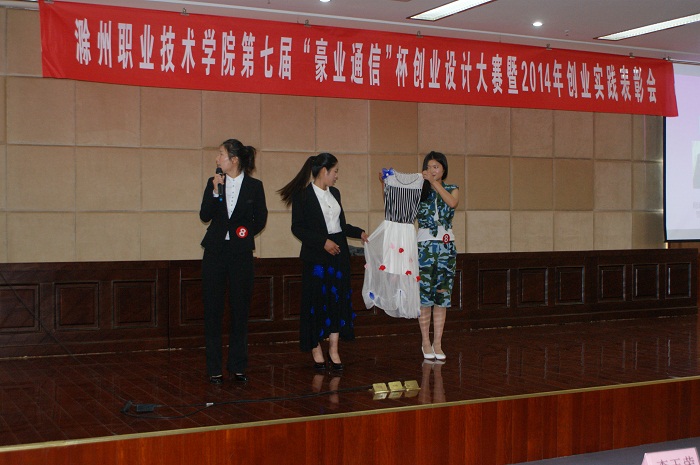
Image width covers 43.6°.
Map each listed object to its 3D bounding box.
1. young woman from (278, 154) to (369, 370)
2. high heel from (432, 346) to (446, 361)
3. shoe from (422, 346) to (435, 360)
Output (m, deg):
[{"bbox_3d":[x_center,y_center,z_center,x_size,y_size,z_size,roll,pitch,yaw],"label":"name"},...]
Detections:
[{"bbox_3d":[-0.207,0.216,6.661,0.550,1.625,0.460,-1,1,-37],"label":"young woman"},{"bbox_3d":[0.727,0.974,7.106,0.080,0.090,0.225,0,1,-15],"label":"high heel"},{"bbox_3d":[0.641,0.974,7.106,0.080,0.090,0.225,0,1,-15],"label":"shoe"}]

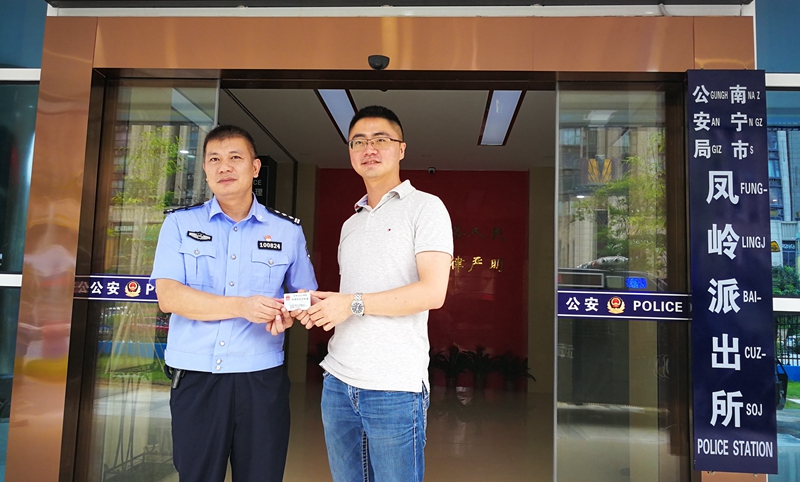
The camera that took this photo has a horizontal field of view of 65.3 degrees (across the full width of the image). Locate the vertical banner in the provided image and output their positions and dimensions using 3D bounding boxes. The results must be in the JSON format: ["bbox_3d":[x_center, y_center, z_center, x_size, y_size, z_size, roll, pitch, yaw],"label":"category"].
[{"bbox_3d":[1.663,0.121,3.151,0.391,2.022,0.045,1,-6,4],"label":"vertical banner"}]

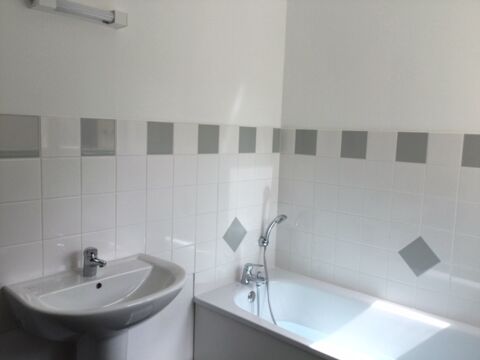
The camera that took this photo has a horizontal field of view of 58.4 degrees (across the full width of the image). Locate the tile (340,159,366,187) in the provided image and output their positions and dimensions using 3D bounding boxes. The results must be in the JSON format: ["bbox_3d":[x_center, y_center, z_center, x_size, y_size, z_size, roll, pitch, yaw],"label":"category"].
[{"bbox_3d":[0.608,-0.040,2.320,0.150,0.150,0.010,7,8,41],"label":"tile"}]

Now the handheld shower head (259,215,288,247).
[{"bbox_3d":[0.202,0.299,2.519,0.165,0.220,0.068,8,8,41],"label":"handheld shower head"}]

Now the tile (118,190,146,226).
[{"bbox_3d":[-0.480,0.122,1.884,0.010,0.149,0.149,7,8,41],"label":"tile"}]

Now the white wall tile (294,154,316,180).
[{"bbox_3d":[0.384,-0.068,2.519,0.149,0.149,0.008,7,8,41],"label":"white wall tile"}]

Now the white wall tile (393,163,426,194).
[{"bbox_3d":[0.839,-0.010,2.131,0.149,0.149,0.010,7,8,41],"label":"white wall tile"}]

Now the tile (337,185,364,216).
[{"bbox_3d":[0.605,0.112,2.338,0.149,0.149,0.008,7,8,41],"label":"tile"}]

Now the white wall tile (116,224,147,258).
[{"bbox_3d":[-0.485,0.273,1.900,0.010,0.149,0.149,7,8,41],"label":"white wall tile"}]

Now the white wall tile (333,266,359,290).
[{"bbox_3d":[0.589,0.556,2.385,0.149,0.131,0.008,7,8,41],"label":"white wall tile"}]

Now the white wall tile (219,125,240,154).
[{"bbox_3d":[-0.061,-0.218,2.306,0.010,0.151,0.151,8,9,42],"label":"white wall tile"}]

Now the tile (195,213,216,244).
[{"bbox_3d":[-0.174,0.248,2.221,0.008,0.149,0.149,7,8,41],"label":"tile"}]

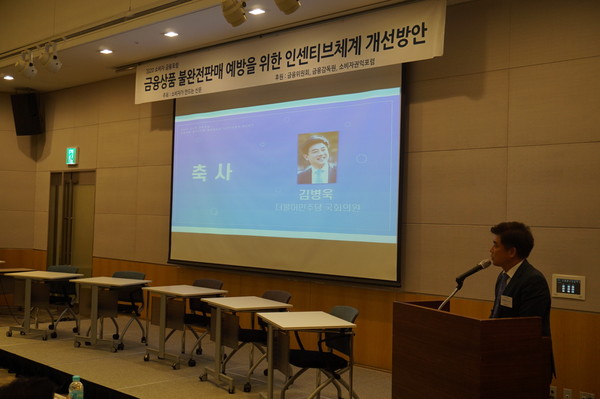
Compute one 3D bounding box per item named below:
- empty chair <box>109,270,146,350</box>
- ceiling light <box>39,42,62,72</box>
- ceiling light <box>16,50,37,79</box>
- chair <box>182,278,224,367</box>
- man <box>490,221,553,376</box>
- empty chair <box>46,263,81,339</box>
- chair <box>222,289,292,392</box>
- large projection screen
[{"bbox_3d":[-2.078,1.252,7.644,0.560,0.815,0.540,1,-2,24],"label":"empty chair"},{"bbox_3d":[-2.994,-1.704,7.993,0.260,0.330,0.240,2,-2,-39],"label":"ceiling light"},{"bbox_3d":[-3.461,-1.702,8.399,0.260,0.330,0.240,2,-2,-39],"label":"ceiling light"},{"bbox_3d":[-1.085,1.256,6.933,0.560,0.815,0.540,0,-2,43],"label":"chair"},{"bbox_3d":[1.301,0.987,3.929,0.380,1.720,0.500,2,-1,-14],"label":"man"},{"bbox_3d":[-3.037,1.244,8.186,0.560,0.815,0.540,1,-1,23],"label":"empty chair"},{"bbox_3d":[-0.370,1.249,5.995,0.540,0.815,0.560,2,-2,-32],"label":"chair"},{"bbox_3d":[-0.350,-0.378,7.533,3.520,2.394,0.050,0,-2,41],"label":"large projection screen"}]

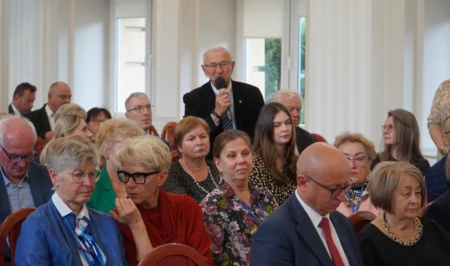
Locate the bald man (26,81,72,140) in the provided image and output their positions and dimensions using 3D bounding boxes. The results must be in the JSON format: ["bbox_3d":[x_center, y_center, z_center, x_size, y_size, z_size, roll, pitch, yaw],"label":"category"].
[{"bbox_3d":[-1.233,0.262,8.284,0.780,1.330,0.540,4,5,40],"label":"bald man"}]

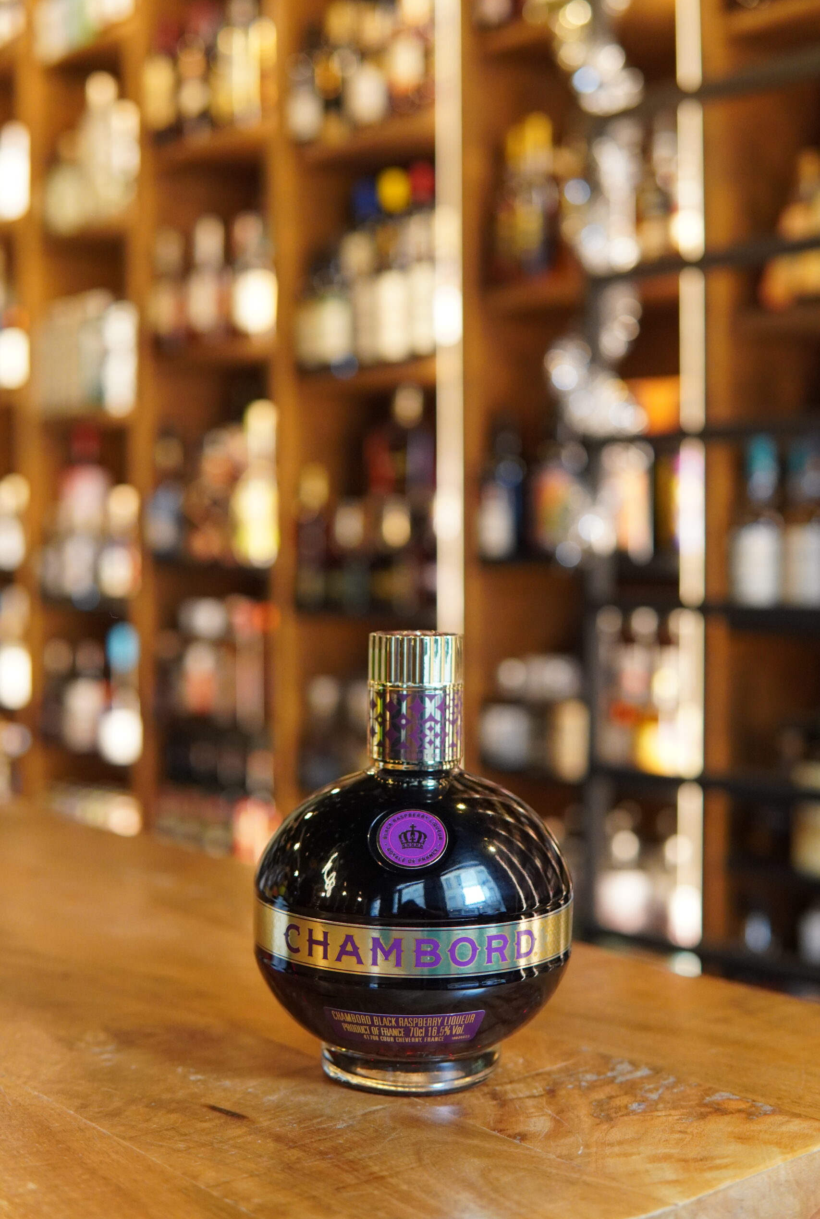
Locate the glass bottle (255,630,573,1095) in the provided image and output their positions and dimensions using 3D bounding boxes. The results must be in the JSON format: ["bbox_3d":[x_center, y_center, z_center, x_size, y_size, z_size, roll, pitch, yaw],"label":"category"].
[{"bbox_3d":[0.001,0.093,0.593,0.125,0.168,0.125,1,3,2],"label":"glass bottle"}]

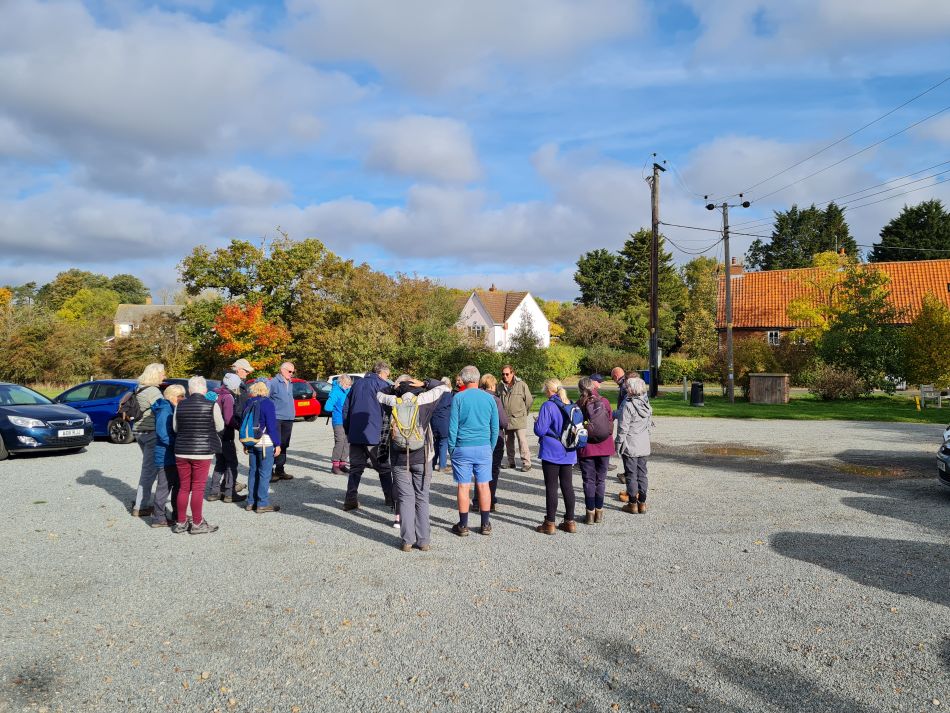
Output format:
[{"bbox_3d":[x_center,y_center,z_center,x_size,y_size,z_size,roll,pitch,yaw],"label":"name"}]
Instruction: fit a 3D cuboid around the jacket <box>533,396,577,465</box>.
[{"bbox_3d":[0.863,0.782,7.650,0.470,0.740,0.340,1,-1,-43],"label":"jacket"}]

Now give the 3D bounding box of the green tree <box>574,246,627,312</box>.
[{"bbox_3d":[12.230,-3.761,69.000,5.800,13.360,5.700,0,-1,0],"label":"green tree"}]

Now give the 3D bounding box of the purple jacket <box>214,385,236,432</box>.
[{"bbox_3d":[-3.273,0.685,9.400,0.340,0.640,0.460,1,-1,-41],"label":"purple jacket"}]

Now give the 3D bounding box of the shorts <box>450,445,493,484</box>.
[{"bbox_3d":[-0.036,1.109,7.430,0.430,0.430,0.300,0,-1,1],"label":"shorts"}]

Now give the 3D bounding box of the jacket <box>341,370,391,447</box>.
[{"bbox_3d":[-1.348,0.665,8.950,0.620,0.920,0.420,0,-1,30],"label":"jacket"}]

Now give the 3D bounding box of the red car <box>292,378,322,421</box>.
[{"bbox_3d":[-6.500,1.372,22.600,3.500,1.460,1.640,-1,-1,35],"label":"red car"}]

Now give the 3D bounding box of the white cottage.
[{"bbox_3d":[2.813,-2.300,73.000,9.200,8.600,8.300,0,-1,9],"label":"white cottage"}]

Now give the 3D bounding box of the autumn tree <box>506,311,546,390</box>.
[{"bbox_3d":[3.319,-0.270,46.000,2.700,5.390,2.600,0,-1,0],"label":"autumn tree"}]

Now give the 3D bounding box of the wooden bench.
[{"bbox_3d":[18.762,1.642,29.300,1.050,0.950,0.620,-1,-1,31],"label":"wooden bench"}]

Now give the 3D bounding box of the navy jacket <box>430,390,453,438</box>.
[{"bbox_3d":[-0.445,0.955,11.750,0.380,0.740,0.500,1,-1,-35],"label":"navy jacket"}]

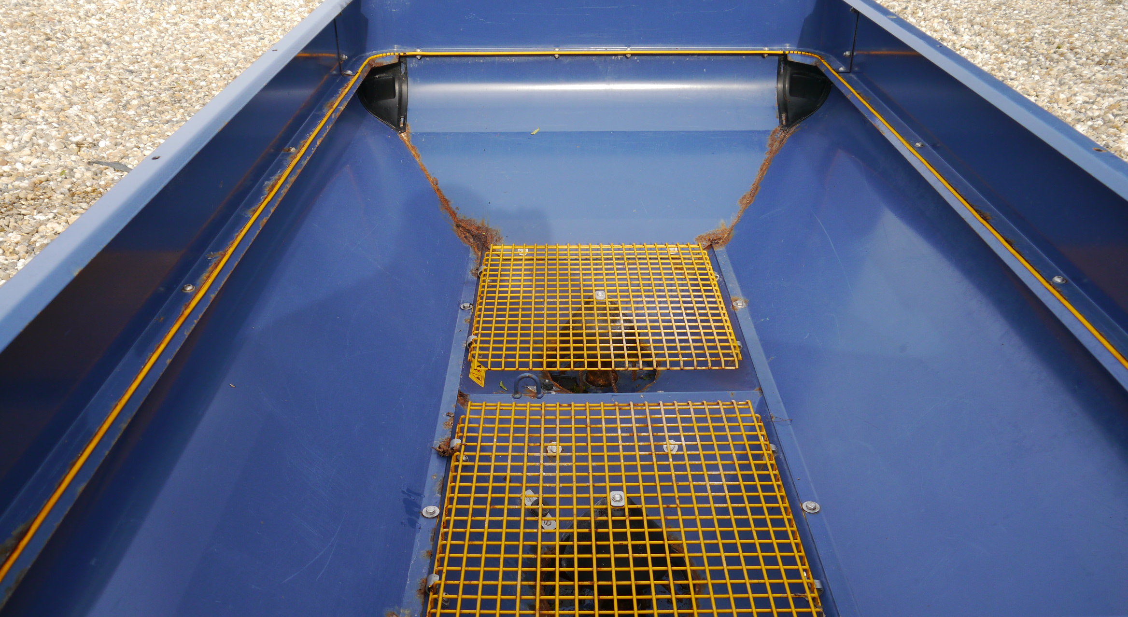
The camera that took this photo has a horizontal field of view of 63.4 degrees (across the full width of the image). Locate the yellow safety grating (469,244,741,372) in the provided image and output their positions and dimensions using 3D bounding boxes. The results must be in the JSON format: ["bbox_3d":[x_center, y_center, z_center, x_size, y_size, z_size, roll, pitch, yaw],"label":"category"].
[{"bbox_3d":[0.075,-0.016,1.882,0.502,0.022,0.490,0,30,0],"label":"yellow safety grating"}]

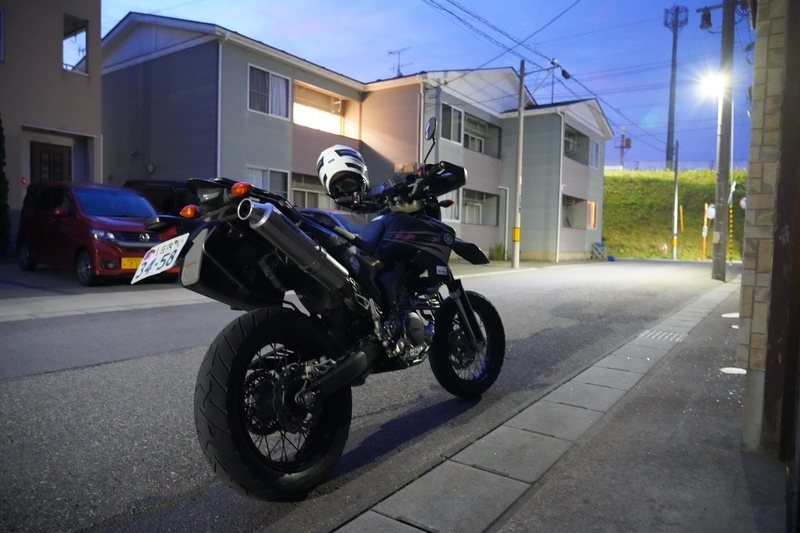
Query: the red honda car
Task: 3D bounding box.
[{"bbox_3d":[-5.370,-0.665,9.530,3.395,1.655,1.475,5,6,37],"label":"red honda car"}]

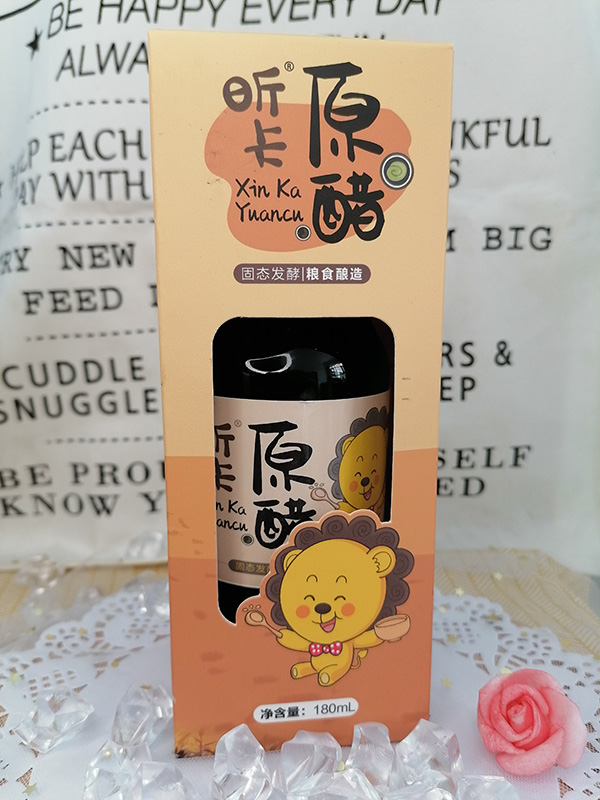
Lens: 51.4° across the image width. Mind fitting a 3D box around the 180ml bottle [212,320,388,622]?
[{"bbox_3d":[0.001,0.004,0.193,0.055,0.156,0.055,0,9,2],"label":"180ml bottle"}]

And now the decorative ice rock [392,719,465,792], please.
[{"bbox_3d":[0.033,0.091,0.161,0.018,0.015,0.014,0,9,0],"label":"decorative ice rock"}]

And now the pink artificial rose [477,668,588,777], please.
[{"bbox_3d":[0.061,0.085,0.164,0.027,0.023,0.026,5,55,29],"label":"pink artificial rose"}]

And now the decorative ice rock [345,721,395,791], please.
[{"bbox_3d":[0.019,0.092,0.161,0.013,0.015,0.011,0,9,0],"label":"decorative ice rock"}]

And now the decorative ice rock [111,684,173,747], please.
[{"bbox_3d":[-0.044,0.088,0.174,0.017,0.014,0.013,-2,9,-11],"label":"decorative ice rock"}]

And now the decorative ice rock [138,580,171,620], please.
[{"bbox_3d":[-0.056,0.079,0.246,0.016,0.014,0.014,0,9,0],"label":"decorative ice rock"}]

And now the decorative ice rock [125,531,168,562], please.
[{"bbox_3d":[-0.074,0.070,0.300,0.020,0.014,0.014,0,9,0],"label":"decorative ice rock"}]

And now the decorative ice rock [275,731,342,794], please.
[{"bbox_3d":[0.003,0.093,0.161,0.017,0.012,0.012,0,9,0],"label":"decorative ice rock"}]

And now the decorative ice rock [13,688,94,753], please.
[{"bbox_3d":[-0.070,0.091,0.178,0.021,0.012,0.014,-5,10,-30],"label":"decorative ice rock"}]

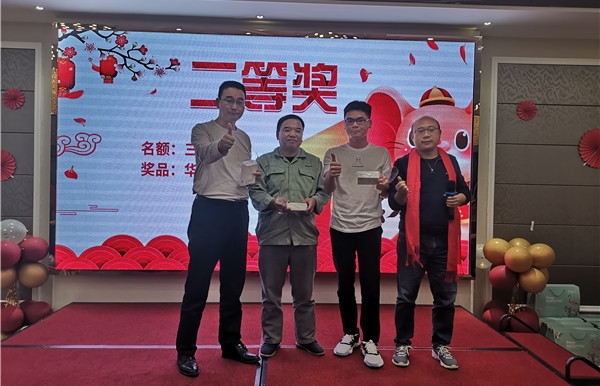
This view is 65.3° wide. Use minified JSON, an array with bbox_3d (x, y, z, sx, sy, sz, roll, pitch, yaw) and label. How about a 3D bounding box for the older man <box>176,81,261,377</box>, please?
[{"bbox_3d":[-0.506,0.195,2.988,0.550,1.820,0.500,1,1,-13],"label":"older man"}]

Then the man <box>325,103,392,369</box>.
[{"bbox_3d":[0.386,0.248,3.170,0.470,1.745,0.440,1,1,5],"label":"man"}]

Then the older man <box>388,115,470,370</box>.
[{"bbox_3d":[0.824,0.308,3.100,0.540,1.640,0.430,1,1,6],"label":"older man"}]

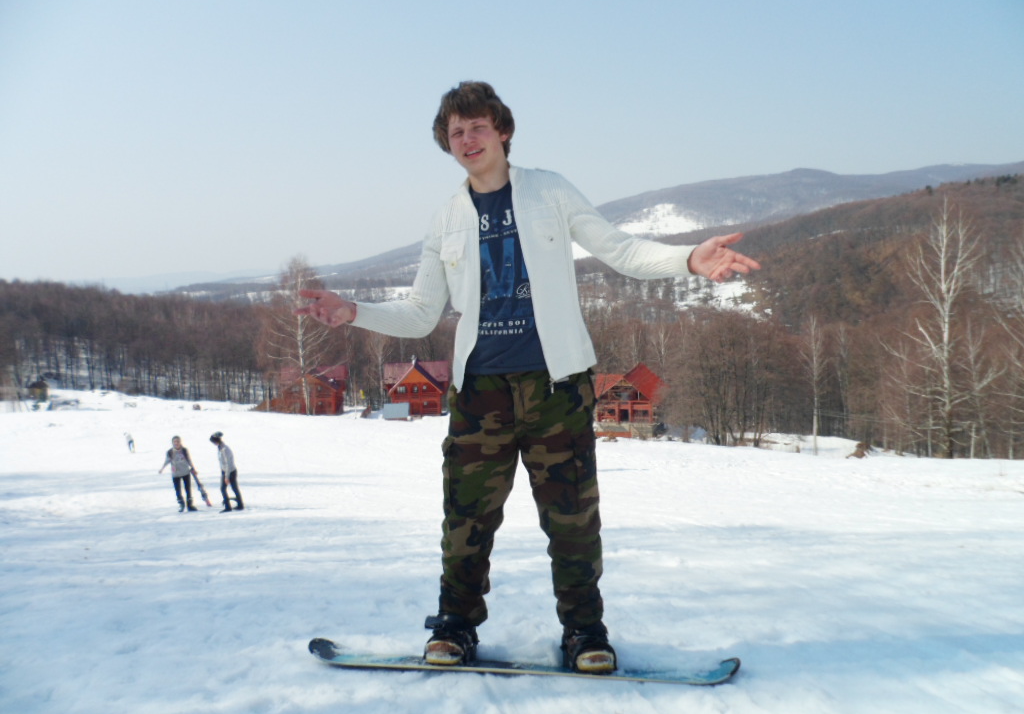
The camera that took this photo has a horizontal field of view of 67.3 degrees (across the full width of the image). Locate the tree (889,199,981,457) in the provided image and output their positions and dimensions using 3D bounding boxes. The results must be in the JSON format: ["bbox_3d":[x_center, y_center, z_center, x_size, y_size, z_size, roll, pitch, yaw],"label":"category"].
[{"bbox_3d":[27.500,-1.853,50.000,5.800,16.900,5.800,-1,4,0],"label":"tree"}]

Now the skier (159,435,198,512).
[{"bbox_3d":[-7.285,2.545,16.800,0.850,1.640,0.450,-3,5,-19],"label":"skier"}]

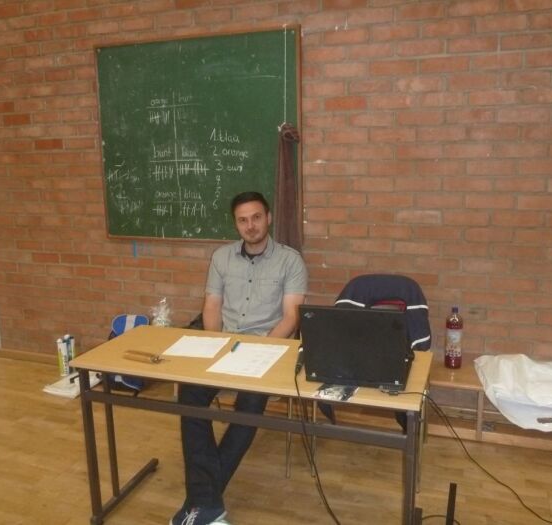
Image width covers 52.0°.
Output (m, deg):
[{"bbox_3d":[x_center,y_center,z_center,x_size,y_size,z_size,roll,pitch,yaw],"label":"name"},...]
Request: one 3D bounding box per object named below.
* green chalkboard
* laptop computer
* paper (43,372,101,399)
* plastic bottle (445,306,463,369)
[{"bbox_3d":[-0.477,-0.717,3.379,1.333,1.199,0.030,3,11,19],"label":"green chalkboard"},{"bbox_3d":[0.289,0.256,1.958,0.330,0.284,0.335,2,11,17],"label":"laptop computer"},{"bbox_3d":[-1.305,0.783,3.714,0.280,0.026,0.400,3,11,19],"label":"paper"},{"bbox_3d":[0.914,0.378,2.878,0.086,0.312,0.086,3,11,19],"label":"plastic bottle"}]

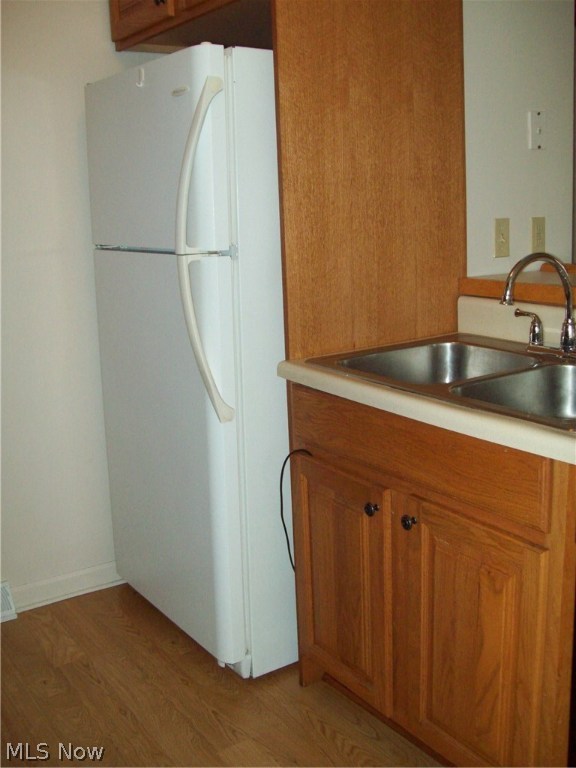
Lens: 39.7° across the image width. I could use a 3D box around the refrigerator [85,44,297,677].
[{"bbox_3d":[-0.121,-0.076,2.514,0.736,1.680,0.745,-9,13,-33],"label":"refrigerator"}]

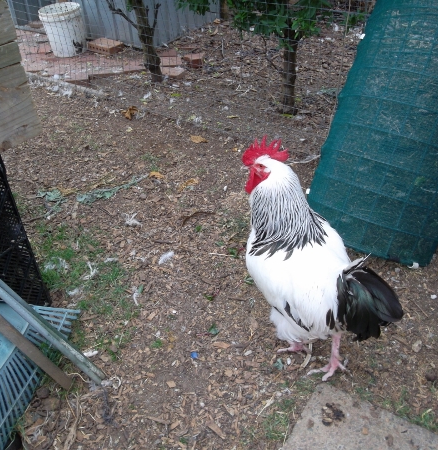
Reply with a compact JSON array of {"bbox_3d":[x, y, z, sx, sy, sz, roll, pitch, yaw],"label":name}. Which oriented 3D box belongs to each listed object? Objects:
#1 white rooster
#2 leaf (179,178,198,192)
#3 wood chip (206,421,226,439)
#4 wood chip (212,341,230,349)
[{"bbox_3d":[0.242,0.137,1.174,0.450,0.620,0.230,28,48,29],"label":"white rooster"},{"bbox_3d":[-0.131,-0.178,2.018,0.100,0.018,0.035,-30,49,-31],"label":"leaf"},{"bbox_3d":[-0.008,0.461,1.050,0.056,0.010,0.018,27,46,35],"label":"wood chip"},{"bbox_3d":[0.005,0.318,1.242,0.047,0.009,0.019,3,37,8],"label":"wood chip"}]

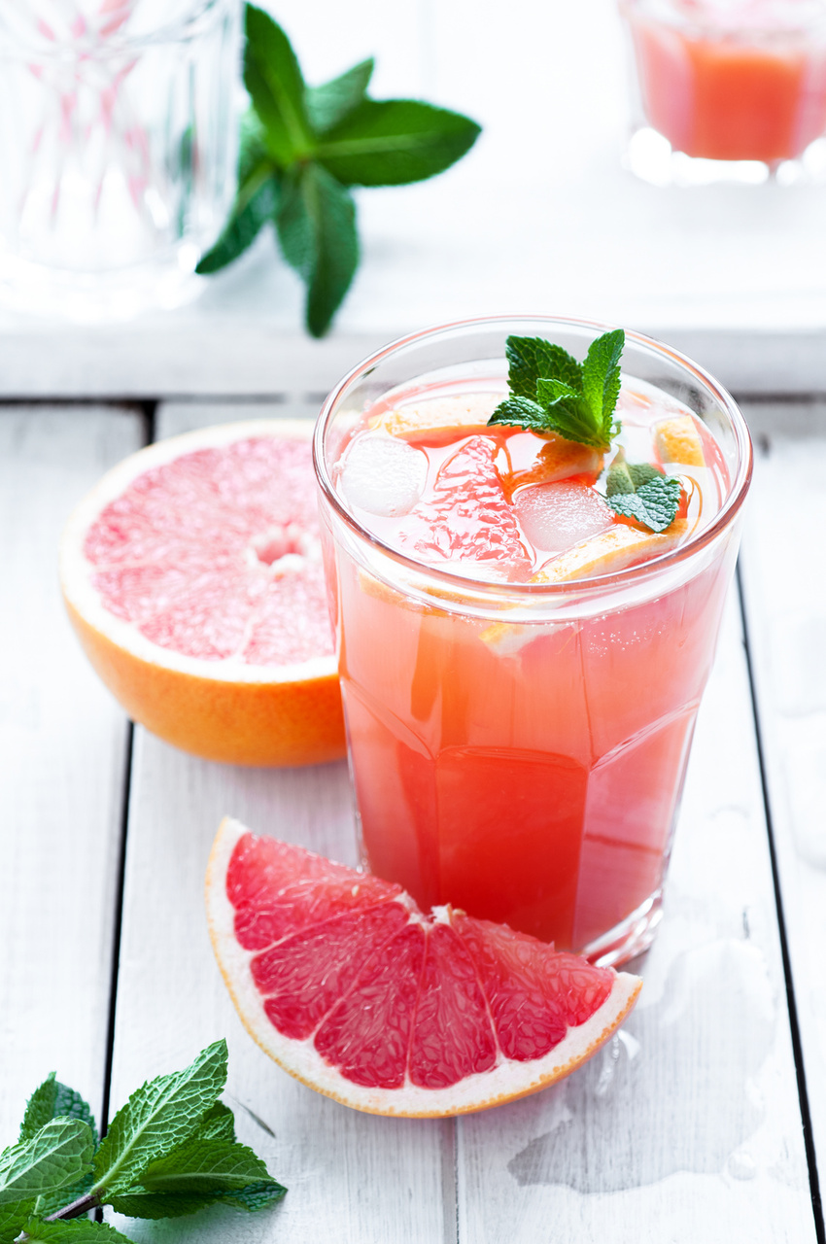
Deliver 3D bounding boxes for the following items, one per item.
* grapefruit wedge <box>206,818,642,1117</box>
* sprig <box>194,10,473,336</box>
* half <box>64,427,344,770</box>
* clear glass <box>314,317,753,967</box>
[{"bbox_3d":[-0.003,0.085,0.660,0.097,0.040,0.049,19,70,19],"label":"grapefruit wedge"},{"bbox_3d":[-0.022,-0.121,0.827,0.079,0.051,0.079,0,44,0],"label":"sprig"},{"bbox_3d":[-0.031,0.000,0.737,0.102,0.046,0.102,0,39,0],"label":"half"},{"bbox_3d":[0.024,0.012,0.663,0.088,0.128,0.088,0,44,0],"label":"clear glass"}]

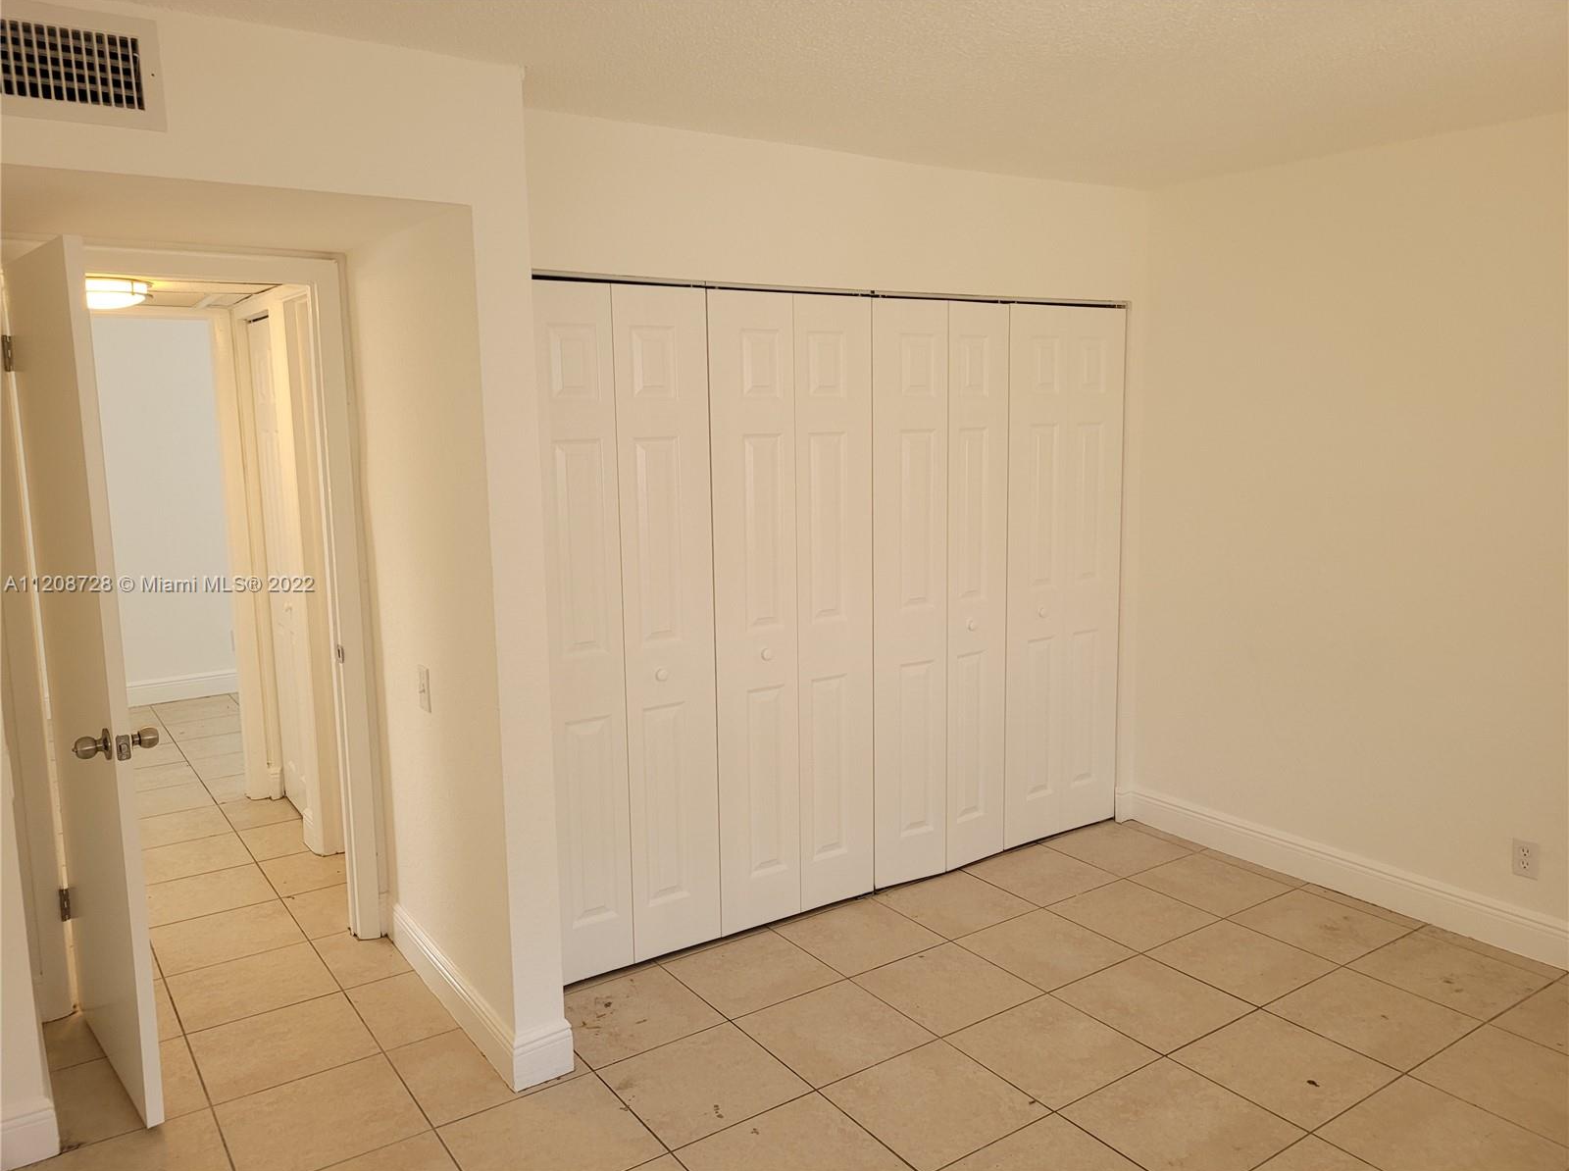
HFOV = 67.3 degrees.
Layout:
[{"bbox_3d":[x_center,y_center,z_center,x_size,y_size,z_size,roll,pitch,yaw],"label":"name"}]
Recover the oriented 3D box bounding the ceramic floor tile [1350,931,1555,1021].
[{"bbox_3d":[1.943,1.140,3.452,0.404,0.010,0.401,-7,11,-34],"label":"ceramic floor tile"}]

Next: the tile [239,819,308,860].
[{"bbox_3d":[-1.921,1.000,4.701,0.407,0.010,0.402,-7,11,-34],"label":"tile"}]

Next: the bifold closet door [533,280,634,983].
[{"bbox_3d":[-0.600,0.167,3.326,0.301,1.988,0.035,-7,11,-34],"label":"bifold closet door"}]

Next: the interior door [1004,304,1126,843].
[{"bbox_3d":[1.047,-0.025,4.417,0.597,1.989,0.035,-7,11,-34],"label":"interior door"}]

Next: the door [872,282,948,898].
[{"bbox_3d":[0.420,0.054,3.989,0.304,1.983,0.034,-6,10,-30],"label":"door"}]

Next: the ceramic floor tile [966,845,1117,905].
[{"bbox_3d":[0.918,1.040,4.225,0.405,0.010,0.405,-7,11,-34],"label":"ceramic floor tile"}]

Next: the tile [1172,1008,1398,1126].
[{"bbox_3d":[1.270,1.225,2.999,0.405,0.010,0.405,-7,11,-34],"label":"tile"}]

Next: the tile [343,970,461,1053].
[{"bbox_3d":[-1.083,1.208,3.343,0.203,0.010,0.401,-7,11,-34],"label":"tile"}]

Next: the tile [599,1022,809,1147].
[{"bbox_3d":[-0.204,1.252,2.968,0.404,0.010,0.401,-7,11,-34],"label":"tile"}]

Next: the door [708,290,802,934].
[{"bbox_3d":[-0.096,0.110,3.658,0.300,1.985,0.035,-7,11,-34],"label":"door"}]

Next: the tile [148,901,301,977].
[{"bbox_3d":[-1.800,1.136,3.813,0.407,0.010,0.402,-7,11,-34],"label":"tile"}]

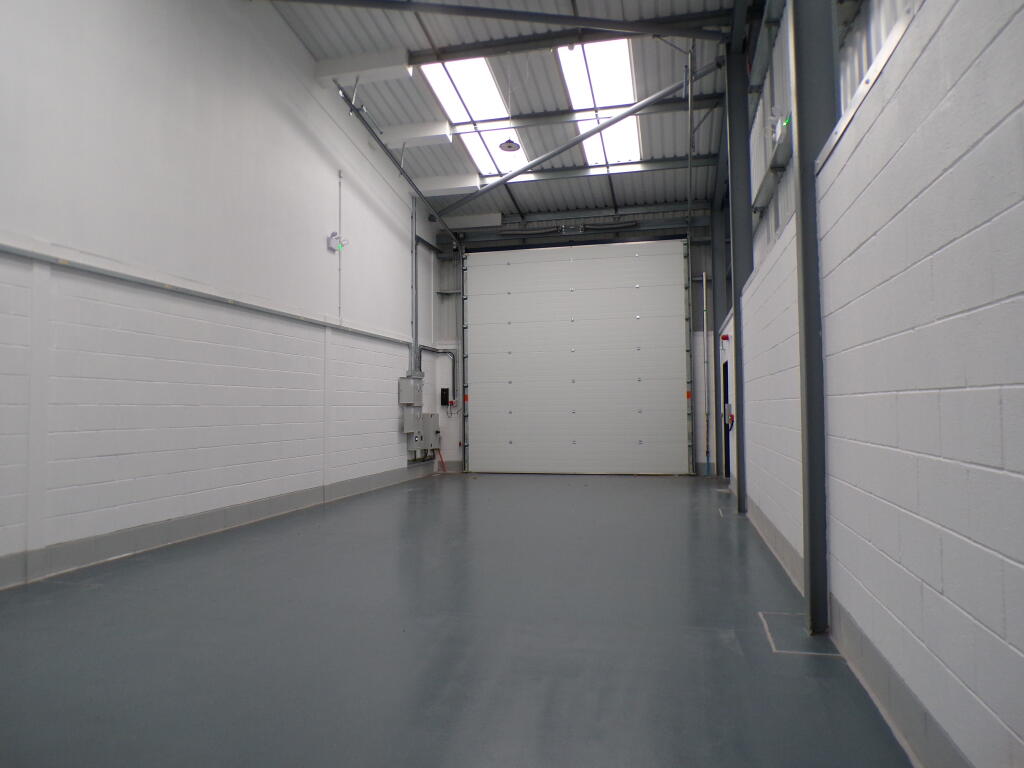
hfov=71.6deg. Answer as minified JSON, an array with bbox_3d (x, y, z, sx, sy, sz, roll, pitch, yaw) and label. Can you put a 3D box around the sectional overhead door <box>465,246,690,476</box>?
[{"bbox_3d":[1.229,-0.488,14.135,4.460,4.520,0.100,-1,-2,13],"label":"sectional overhead door"}]

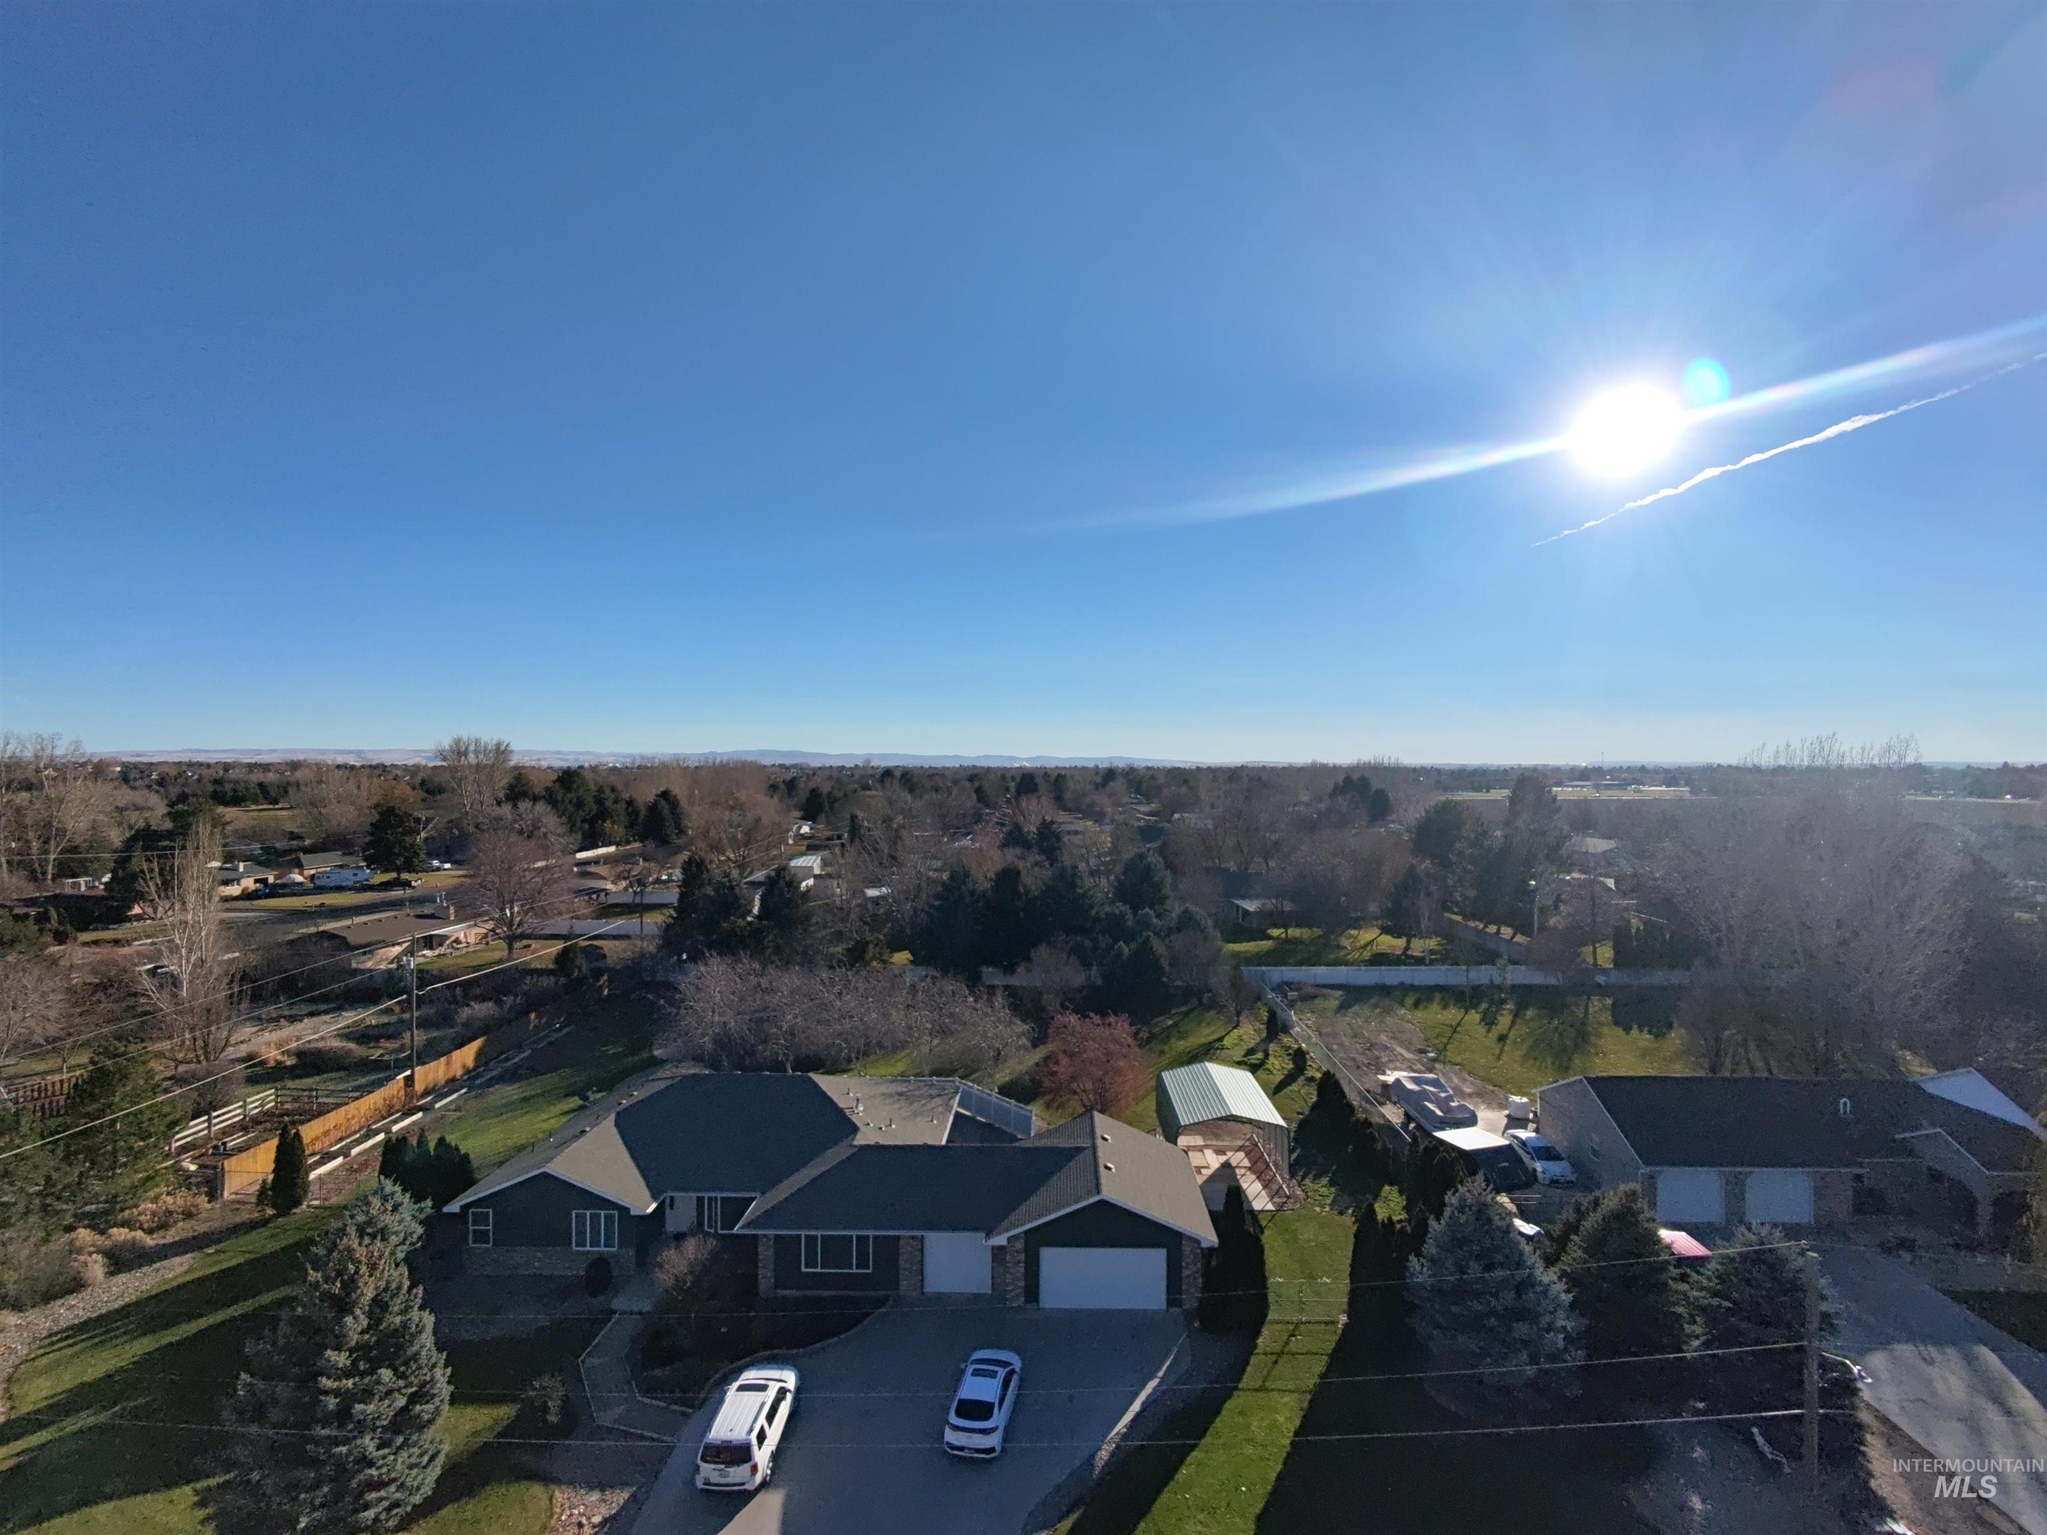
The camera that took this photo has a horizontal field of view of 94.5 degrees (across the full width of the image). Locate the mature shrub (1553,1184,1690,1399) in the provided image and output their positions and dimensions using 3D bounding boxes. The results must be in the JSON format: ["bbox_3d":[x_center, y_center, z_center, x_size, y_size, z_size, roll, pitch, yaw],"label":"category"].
[{"bbox_3d":[21.550,18.258,33.908,4.353,6.540,4.353,0,0,0],"label":"mature shrub"}]

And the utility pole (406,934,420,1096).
[{"bbox_3d":[-38.454,15.748,59.600,0.800,10.400,0.500,0,0,0],"label":"utility pole"}]

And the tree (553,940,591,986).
[{"bbox_3d":[-44.349,19.007,92.546,3.245,4.380,3.245,0,0,0],"label":"tree"}]

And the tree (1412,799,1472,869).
[{"bbox_3d":[66.176,12.966,150.000,8.900,15.200,8.900,0,0,0],"label":"tree"}]

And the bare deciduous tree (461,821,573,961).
[{"bbox_3d":[-54.569,13.369,102.000,11.200,14.800,11.000,0,0,0],"label":"bare deciduous tree"}]

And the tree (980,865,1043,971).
[{"bbox_3d":[-1.300,15.920,103.000,6.960,10.770,6.960,0,0,0],"label":"tree"}]

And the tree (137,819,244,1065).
[{"bbox_3d":[-59.945,12.525,68.134,6.053,17.448,6.053,0,0,0],"label":"tree"}]

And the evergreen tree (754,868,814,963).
[{"bbox_3d":[-26.340,16.140,104.000,6.300,10.310,6.300,0,0,0],"label":"evergreen tree"}]

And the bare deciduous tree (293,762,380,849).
[{"bbox_3d":[-166.940,10.020,230.000,17.290,22.760,17.290,0,0,0],"label":"bare deciduous tree"}]

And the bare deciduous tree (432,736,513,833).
[{"bbox_3d":[-139.351,6.186,240.000,18.500,28.000,18.000,0,0,0],"label":"bare deciduous tree"}]

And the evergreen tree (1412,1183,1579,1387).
[{"bbox_3d":[17.224,18.104,34.600,5.900,5.900,5.900,0,0,0],"label":"evergreen tree"}]

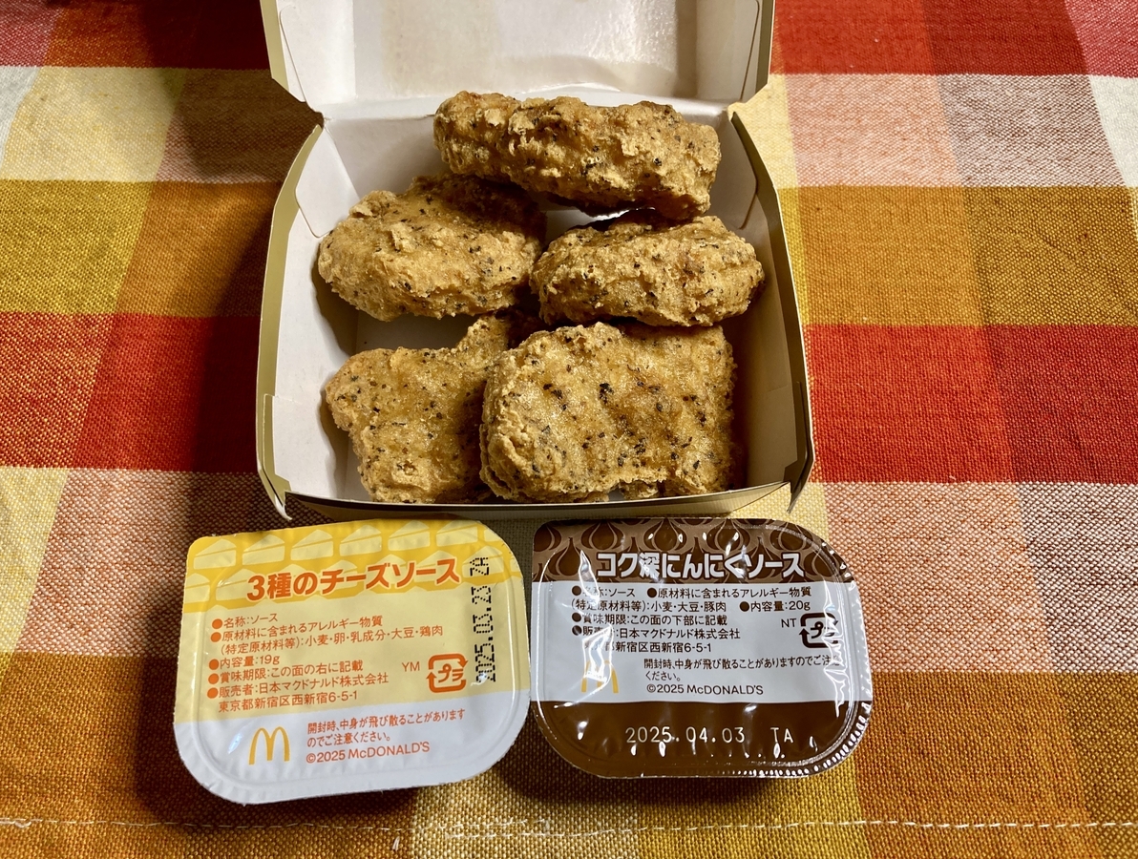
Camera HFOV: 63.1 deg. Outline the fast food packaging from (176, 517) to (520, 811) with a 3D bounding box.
[{"bbox_3d":[-0.038,0.043,0.171,0.061,0.020,0.048,-4,64,-1],"label":"fast food packaging"}]

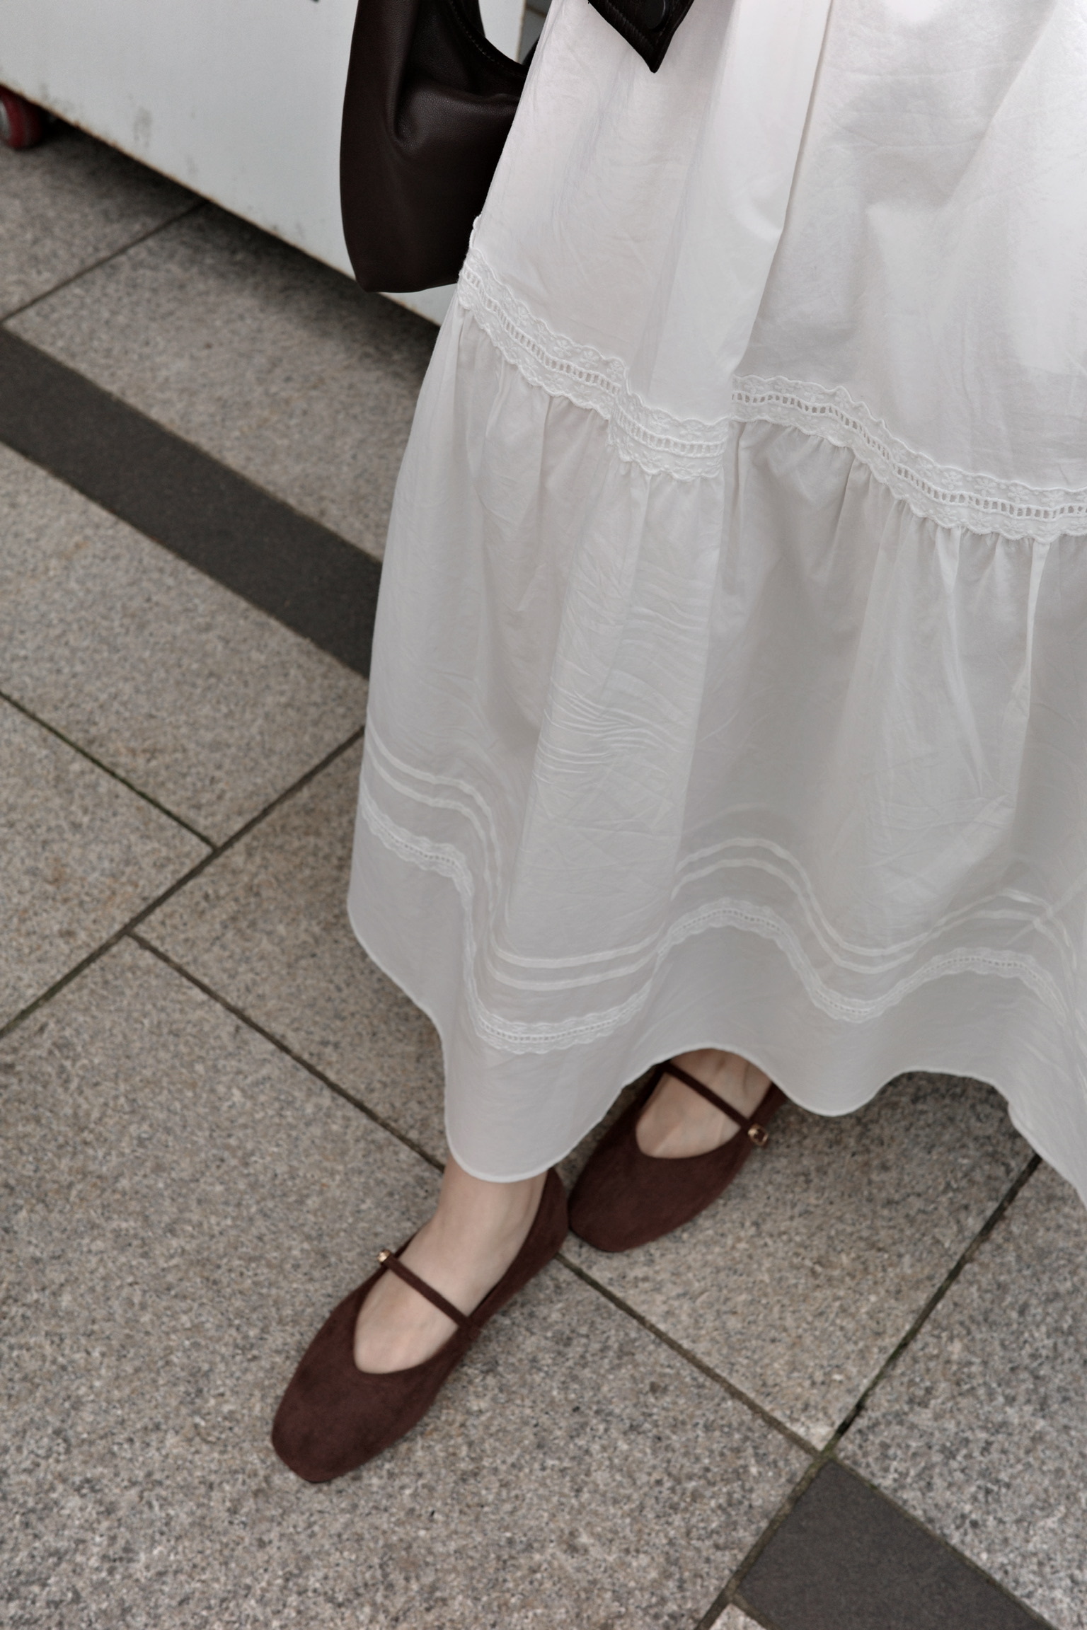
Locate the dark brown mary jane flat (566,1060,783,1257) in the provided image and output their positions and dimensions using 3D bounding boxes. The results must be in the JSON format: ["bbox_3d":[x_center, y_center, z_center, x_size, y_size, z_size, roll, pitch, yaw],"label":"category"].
[{"bbox_3d":[0.107,0.192,1.195,0.084,0.067,0.239,36,58,24],"label":"dark brown mary jane flat"}]

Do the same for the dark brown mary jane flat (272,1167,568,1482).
[{"bbox_3d":[-0.072,0.298,1.101,0.084,0.067,0.239,37,58,24],"label":"dark brown mary jane flat"}]

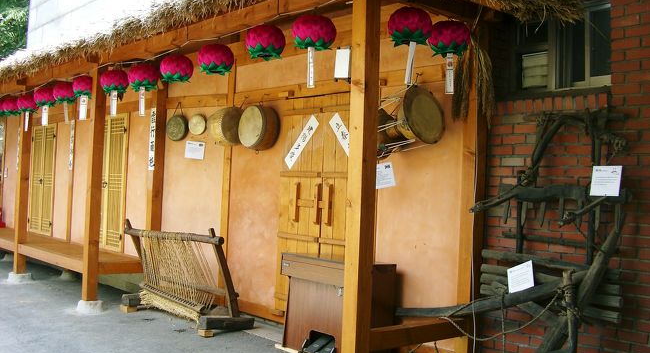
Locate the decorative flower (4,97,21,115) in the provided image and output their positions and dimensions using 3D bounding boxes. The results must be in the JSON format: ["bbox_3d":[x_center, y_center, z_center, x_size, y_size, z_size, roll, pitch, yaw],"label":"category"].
[{"bbox_3d":[-4.497,-1.010,10.215,0.280,0.255,0.280,3,-1,-40],"label":"decorative flower"}]

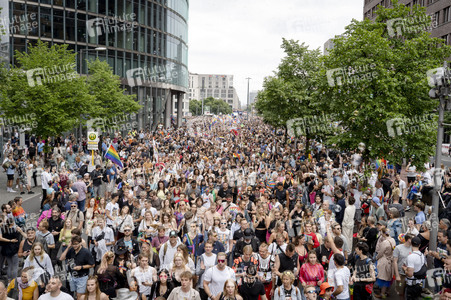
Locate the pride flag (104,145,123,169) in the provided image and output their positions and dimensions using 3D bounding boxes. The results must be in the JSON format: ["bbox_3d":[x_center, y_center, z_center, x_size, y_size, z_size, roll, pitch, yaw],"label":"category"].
[{"bbox_3d":[-4.899,0.300,19.600,0.940,0.640,0.180,30,0,-12],"label":"pride flag"}]

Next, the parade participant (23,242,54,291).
[{"bbox_3d":[-3.472,2.536,8.129,0.550,1.680,0.380,-1,6,-20],"label":"parade participant"}]

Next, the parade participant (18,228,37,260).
[{"bbox_3d":[-3.859,2.383,8.641,0.520,1.730,0.380,-3,6,-38],"label":"parade participant"}]

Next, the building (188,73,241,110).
[{"bbox_3d":[-12.486,-50.773,406.623,46.000,35.000,40.000,2,5,2],"label":"building"}]

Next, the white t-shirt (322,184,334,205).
[{"bbox_3d":[3.691,1.605,15.700,0.450,0.660,0.280,4,6,25],"label":"white t-shirt"}]

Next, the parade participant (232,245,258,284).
[{"bbox_3d":[0.353,2.537,7.776,0.500,1.730,0.380,1,5,1],"label":"parade participant"}]

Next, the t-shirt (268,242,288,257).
[{"bbox_3d":[1.105,2.287,9.170,0.480,0.640,0.280,2,5,7],"label":"t-shirt"}]

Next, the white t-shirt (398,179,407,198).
[{"bbox_3d":[6.902,1.500,17.064,0.260,0.700,0.380,-4,7,-45],"label":"white t-shirt"}]

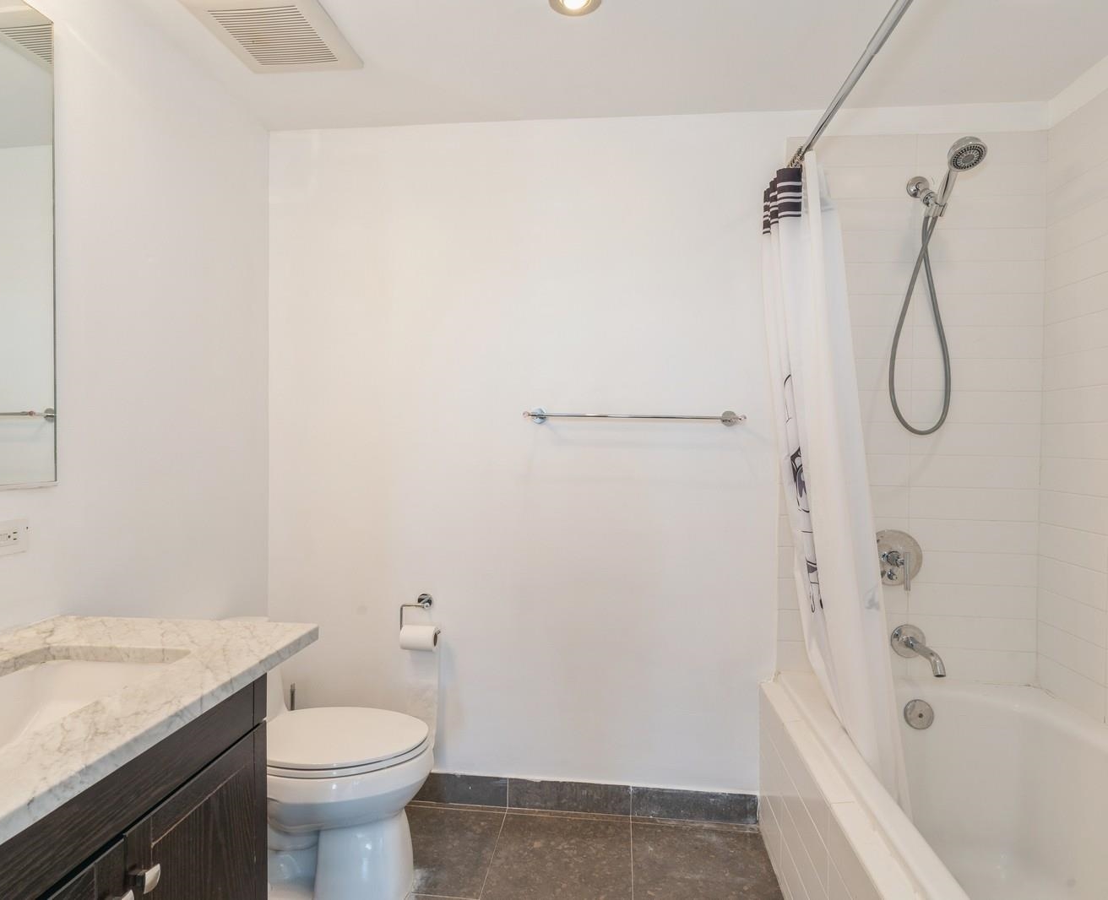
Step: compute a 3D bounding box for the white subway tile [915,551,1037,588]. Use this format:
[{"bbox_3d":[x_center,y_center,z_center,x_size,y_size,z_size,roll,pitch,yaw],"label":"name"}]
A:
[{"bbox_3d":[1.320,0.375,2.014,0.382,0.100,0.010,1,1,6],"label":"white subway tile"}]

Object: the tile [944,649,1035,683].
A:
[{"bbox_3d":[1.286,0.663,1.976,0.373,0.095,0.010,1,1,6],"label":"tile"}]

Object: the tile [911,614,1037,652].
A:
[{"bbox_3d":[1.317,0.578,2.018,0.382,0.100,0.010,1,1,6],"label":"tile"}]

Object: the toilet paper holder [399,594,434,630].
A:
[{"bbox_3d":[-0.436,0.547,2.117,0.140,0.121,0.066,1,1,6],"label":"toilet paper holder"}]

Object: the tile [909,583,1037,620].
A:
[{"bbox_3d":[1.319,0.477,2.016,0.382,0.100,0.010,1,1,6],"label":"tile"}]

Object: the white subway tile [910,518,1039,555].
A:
[{"bbox_3d":[1.291,0.266,1.969,0.373,0.095,0.010,1,1,6],"label":"white subway tile"}]

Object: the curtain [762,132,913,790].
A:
[{"bbox_3d":[0.735,0.004,1.727,0.230,1.720,0.600,1,1,6],"label":"curtain"}]

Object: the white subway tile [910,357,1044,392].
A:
[{"bbox_3d":[1.297,-0.231,1.961,0.373,0.095,0.010,1,1,6],"label":"white subway tile"}]

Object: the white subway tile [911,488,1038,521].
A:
[{"bbox_3d":[1.322,0.172,2.011,0.382,0.100,0.010,1,1,6],"label":"white subway tile"}]

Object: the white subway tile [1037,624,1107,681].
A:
[{"bbox_3d":[1.464,0.569,1.809,0.010,0.095,0.277,1,1,6],"label":"white subway tile"}]

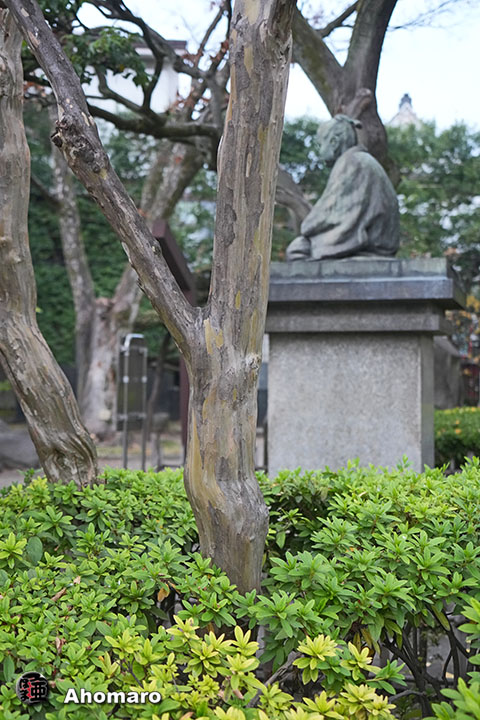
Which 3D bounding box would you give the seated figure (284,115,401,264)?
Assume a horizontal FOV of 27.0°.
[{"bbox_3d":[0.656,-1.104,6.400,0.690,0.920,0.640,0,0,17],"label":"seated figure"}]

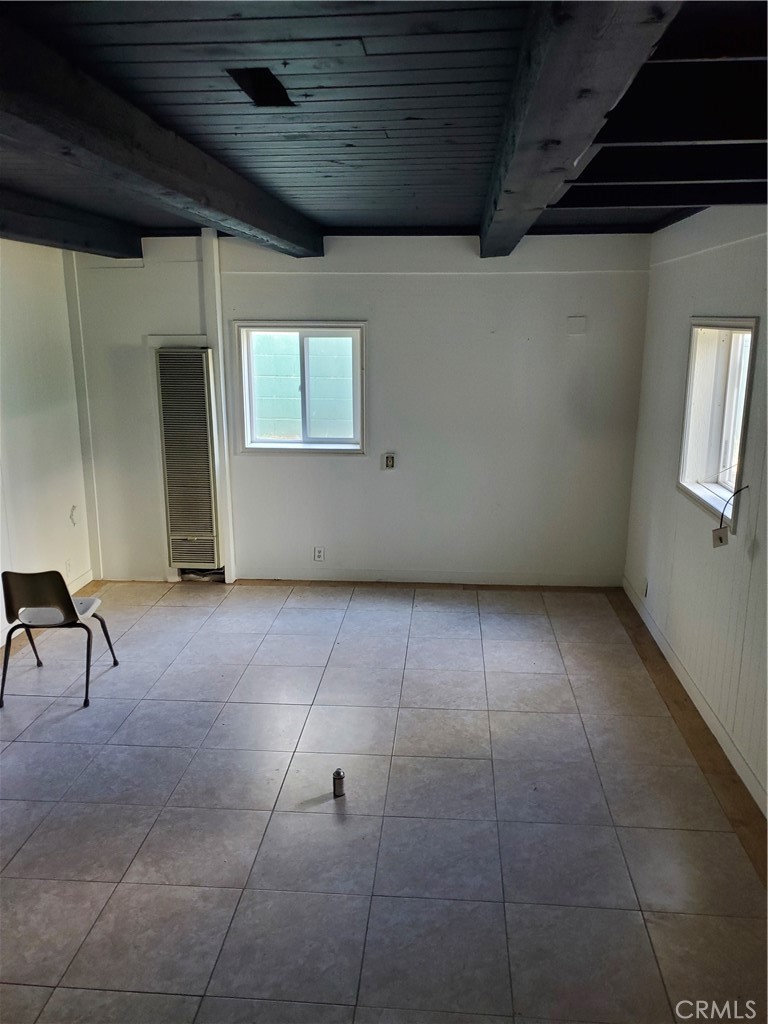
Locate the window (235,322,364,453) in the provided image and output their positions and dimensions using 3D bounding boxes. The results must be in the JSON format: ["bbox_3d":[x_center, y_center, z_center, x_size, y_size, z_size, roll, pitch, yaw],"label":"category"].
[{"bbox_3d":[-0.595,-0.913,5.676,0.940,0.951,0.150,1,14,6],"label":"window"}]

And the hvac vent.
[{"bbox_3d":[-1.421,-0.374,5.689,0.389,1.618,0.130,1,14,6],"label":"hvac vent"}]

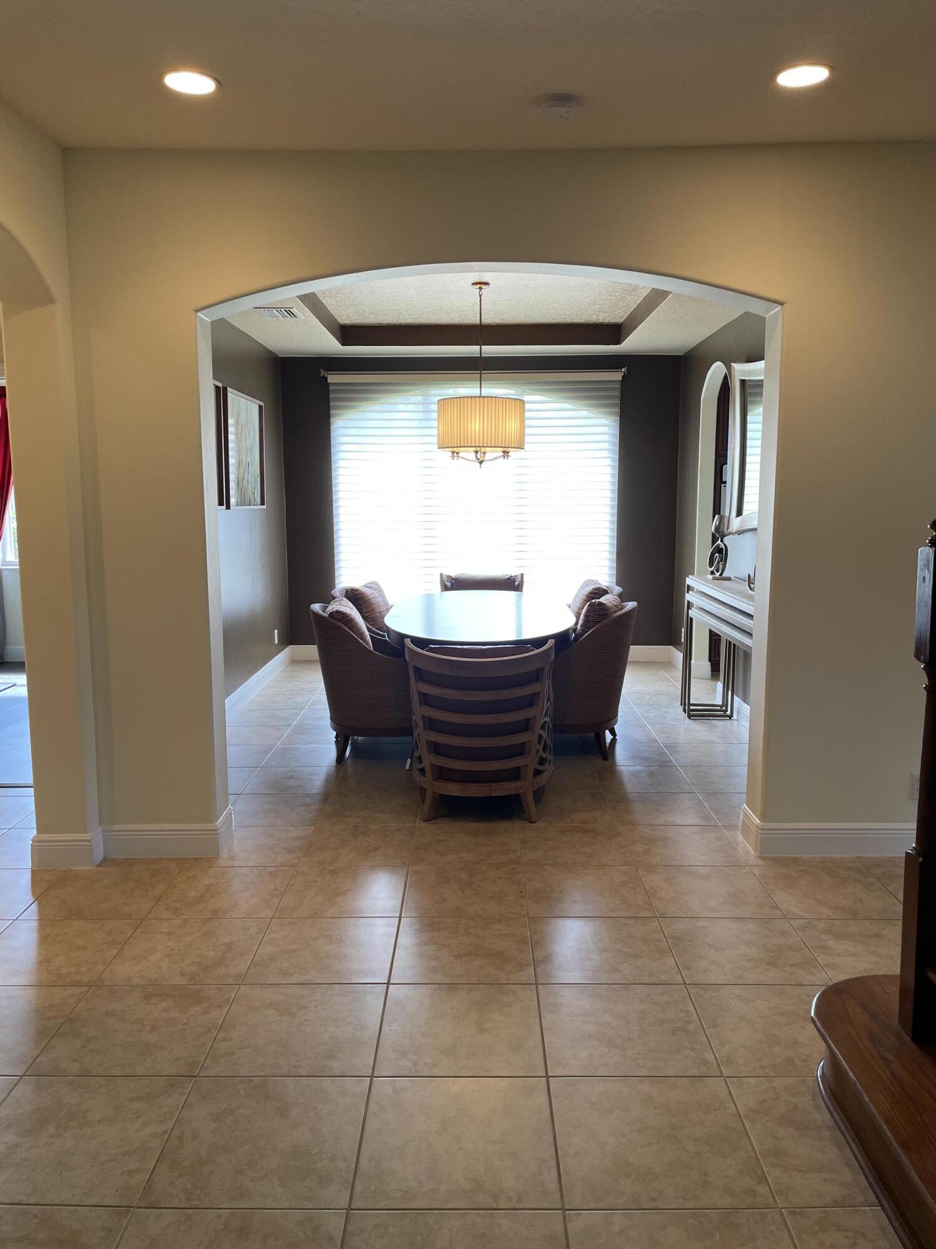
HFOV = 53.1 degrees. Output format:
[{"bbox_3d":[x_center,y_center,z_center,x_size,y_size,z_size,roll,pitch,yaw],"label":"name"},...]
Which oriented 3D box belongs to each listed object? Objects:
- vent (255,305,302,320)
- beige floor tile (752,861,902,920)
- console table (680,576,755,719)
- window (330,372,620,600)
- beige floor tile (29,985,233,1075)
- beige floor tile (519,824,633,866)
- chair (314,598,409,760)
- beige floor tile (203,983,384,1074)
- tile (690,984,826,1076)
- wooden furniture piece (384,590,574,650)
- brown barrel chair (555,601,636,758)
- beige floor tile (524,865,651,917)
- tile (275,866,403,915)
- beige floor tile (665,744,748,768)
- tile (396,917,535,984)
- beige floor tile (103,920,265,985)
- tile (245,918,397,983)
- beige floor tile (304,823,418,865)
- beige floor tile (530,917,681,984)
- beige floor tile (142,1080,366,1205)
[{"bbox_3d":[-1.245,-2.052,6.216,0.247,0.020,0.375,0,8,1],"label":"vent"},{"bbox_3d":[1.352,1.005,3.537,0.450,0.010,0.450,0,8,1],"label":"beige floor tile"},{"bbox_3d":[1.599,0.254,5.554,0.273,0.899,1.850,0,8,1],"label":"console table"},{"bbox_3d":[0.065,-1.096,7.995,2.458,2.051,0.090,0,8,1],"label":"window"},{"bbox_3d":[-0.931,1.146,2.665,0.455,0.010,0.455,0,8,1],"label":"beige floor tile"},{"bbox_3d":[0.452,0.954,4.030,0.455,0.012,0.451,0,8,0],"label":"beige floor tile"},{"bbox_3d":[-0.591,0.318,5.552,0.693,0.859,0.656,-1,8,-7],"label":"chair"},{"bbox_3d":[-0.479,1.159,2.688,0.455,0.012,0.451,0,8,0],"label":"beige floor tile"},{"bbox_3d":[0.901,1.153,2.676,0.455,0.012,0.451,0,8,0],"label":"tile"},{"bbox_3d":[0.077,0.289,5.879,1.095,0.755,2.399,0,8,1],"label":"wooden furniture piece"},{"bbox_3d":[0.670,0.308,5.579,0.693,0.859,0.656,1,8,10],"label":"brown barrel chair"},{"bbox_3d":[0.451,1.028,3.606,0.457,0.012,0.457,0,8,0],"label":"beige floor tile"},{"bbox_3d":[-0.464,1.014,3.555,0.450,0.010,0.450,0,8,1],"label":"tile"},{"bbox_3d":[1.376,0.751,5.351,0.455,0.010,0.455,0,8,1],"label":"beige floor tile"},{"bbox_3d":[-0.014,1.076,3.101,0.450,0.010,0.450,0,8,1],"label":"tile"},{"bbox_3d":[-0.939,1.099,3.160,0.457,0.012,0.457,0,8,0],"label":"beige floor tile"},{"bbox_3d":[-0.471,1.080,3.112,0.455,0.010,0.455,0,8,1],"label":"tile"},{"bbox_3d":[-0.468,0.959,4.037,0.455,0.012,0.451,0,8,0],"label":"beige floor tile"},{"bbox_3d":[0.447,1.093,3.149,0.457,0.012,0.457,0,8,0],"label":"beige floor tile"},{"bbox_3d":[-0.476,1.208,2.207,0.450,0.010,0.450,0,8,1],"label":"beige floor tile"}]

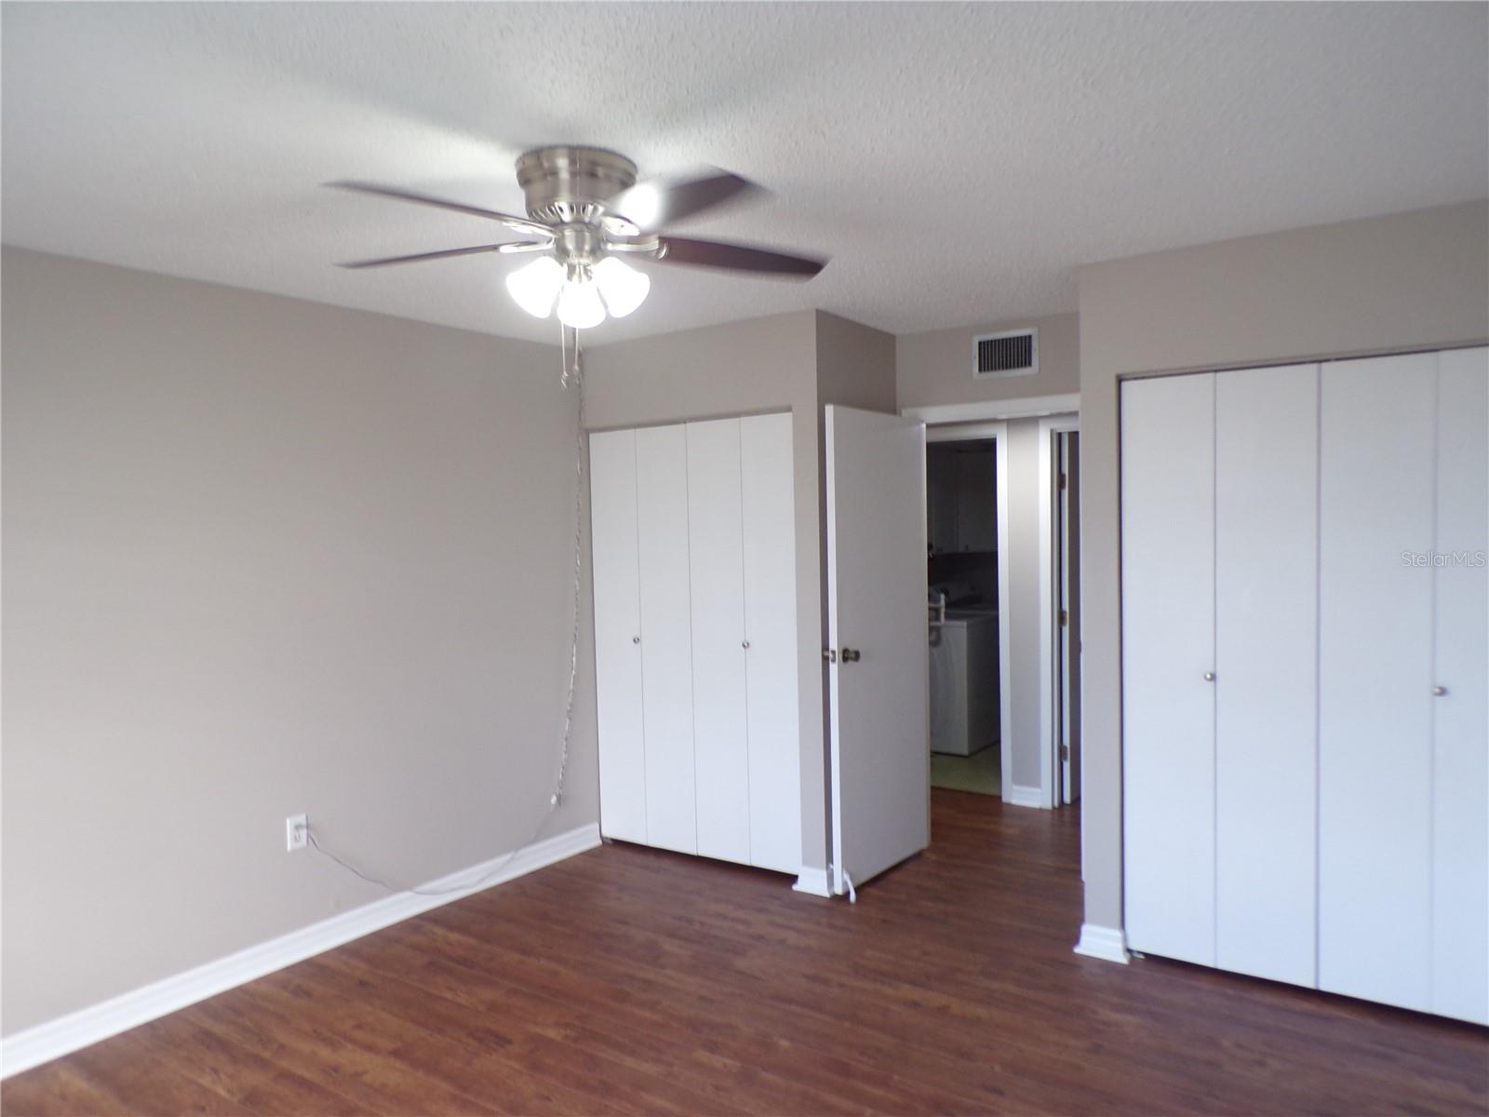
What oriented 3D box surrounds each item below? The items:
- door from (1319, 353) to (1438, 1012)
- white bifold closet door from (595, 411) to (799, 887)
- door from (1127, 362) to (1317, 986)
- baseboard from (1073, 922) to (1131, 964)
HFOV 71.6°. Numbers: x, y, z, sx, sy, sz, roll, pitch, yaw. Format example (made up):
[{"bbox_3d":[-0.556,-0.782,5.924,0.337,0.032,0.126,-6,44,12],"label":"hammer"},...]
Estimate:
[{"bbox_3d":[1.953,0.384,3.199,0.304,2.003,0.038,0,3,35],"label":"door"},{"bbox_3d":[-0.241,0.379,4.779,1.190,2.000,0.040,0,3,35],"label":"white bifold closet door"},{"bbox_3d":[1.585,0.383,3.459,0.598,2.003,0.038,0,3,35],"label":"door"},{"bbox_3d":[1.263,1.359,3.654,0.190,0.115,0.030,0,3,35],"label":"baseboard"}]

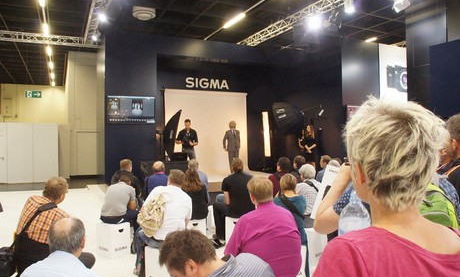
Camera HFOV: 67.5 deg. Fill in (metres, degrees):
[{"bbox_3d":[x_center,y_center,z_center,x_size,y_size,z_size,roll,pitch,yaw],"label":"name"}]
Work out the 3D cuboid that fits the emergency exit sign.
[{"bbox_3d":[-12.818,-2.861,22.500,0.930,0.460,0.070,-1,0,-26],"label":"emergency exit sign"}]

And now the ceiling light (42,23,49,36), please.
[{"bbox_3d":[-6.522,-3.840,12.200,0.160,0.100,1.520,0,0,-26],"label":"ceiling light"}]

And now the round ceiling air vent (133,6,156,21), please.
[{"bbox_3d":[-2.490,-3.615,10.050,0.600,0.210,0.600,-1,0,-26],"label":"round ceiling air vent"}]

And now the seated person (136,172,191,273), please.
[{"bbox_3d":[-0.728,0.946,3.830,0.620,1.250,0.800,-1,1,-3],"label":"seated person"}]

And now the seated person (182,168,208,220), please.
[{"bbox_3d":[-0.530,1.014,5.280,0.450,1.150,0.740,-1,0,2],"label":"seated person"}]

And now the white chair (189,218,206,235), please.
[{"bbox_3d":[-0.484,1.337,4.900,0.300,0.440,0.300,-1,1,0],"label":"white chair"}]

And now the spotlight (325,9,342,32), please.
[{"bbox_3d":[2.494,-2.844,8.300,0.380,0.450,0.360,-23,3,-6],"label":"spotlight"}]

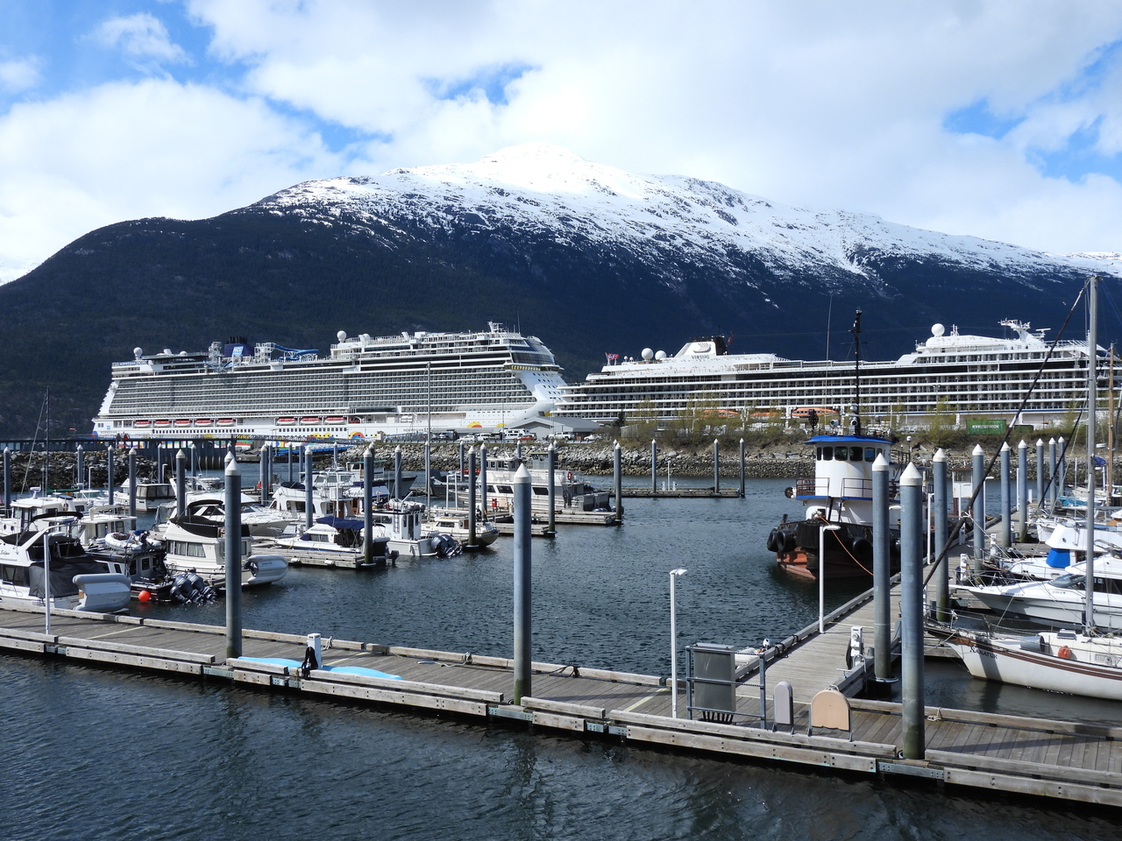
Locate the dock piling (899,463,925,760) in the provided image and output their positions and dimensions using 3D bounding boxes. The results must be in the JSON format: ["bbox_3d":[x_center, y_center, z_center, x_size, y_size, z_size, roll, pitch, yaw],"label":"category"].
[{"bbox_3d":[7.290,4.077,22.250,0.442,6.400,0.442,-1,-1,28],"label":"dock piling"}]

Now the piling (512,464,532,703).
[{"bbox_3d":[-0.989,4.236,26.994,0.442,6.300,0.442,-1,-1,0],"label":"piling"}]

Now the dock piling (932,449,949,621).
[{"bbox_3d":[13.572,4.164,38.363,0.442,6.300,0.442,-1,-1,28],"label":"dock piling"}]

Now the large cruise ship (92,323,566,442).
[{"bbox_3d":[-121.671,-14.982,566.543,333.000,61.000,41.400,-1,-1,29],"label":"large cruise ship"}]

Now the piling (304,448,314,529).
[{"bbox_3d":[-14.562,4.108,61.959,0.420,5.300,0.420,-1,-1,29],"label":"piling"}]

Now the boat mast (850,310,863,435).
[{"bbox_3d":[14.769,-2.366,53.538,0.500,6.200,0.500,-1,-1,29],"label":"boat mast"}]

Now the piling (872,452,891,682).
[{"bbox_3d":[8.844,4.110,29.578,0.442,6.400,0.442,-1,-1,28],"label":"piling"}]

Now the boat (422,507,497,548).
[{"bbox_3d":[-7.530,7.314,72.510,7.000,2.200,2.400,-1,-1,28],"label":"boat"}]

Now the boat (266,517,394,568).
[{"bbox_3d":[-11.448,6.028,54.332,7.600,2.500,2.500,-1,-1,29],"label":"boat"}]

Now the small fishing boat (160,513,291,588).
[{"bbox_3d":[-16.152,5.636,47.536,8.700,3.300,3.100,-1,-1,29],"label":"small fishing boat"}]

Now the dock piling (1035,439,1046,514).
[{"bbox_3d":[32.751,4.345,73.020,0.442,6.200,0.442,-1,-1,28],"label":"dock piling"}]

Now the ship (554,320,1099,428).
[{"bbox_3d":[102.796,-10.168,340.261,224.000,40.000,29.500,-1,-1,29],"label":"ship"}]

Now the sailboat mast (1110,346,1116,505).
[{"bbox_3d":[36.597,0.262,71.004,0.280,10.700,0.280,-1,-1,29],"label":"sailboat mast"}]

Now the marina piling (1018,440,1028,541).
[{"bbox_3d":[24.025,3.687,55.458,0.420,5.400,0.420,-1,-1,29],"label":"marina piling"}]

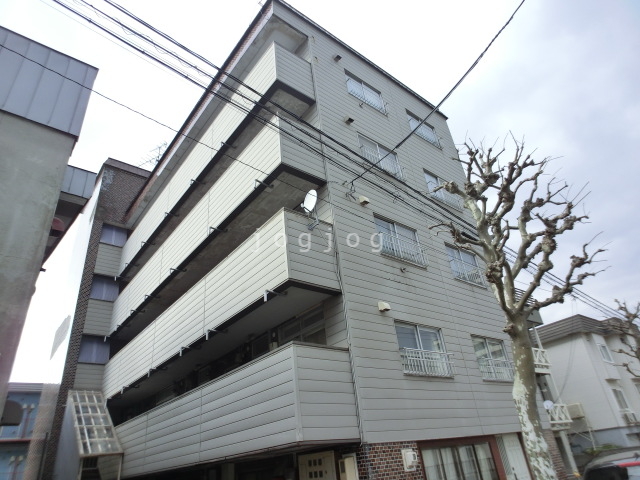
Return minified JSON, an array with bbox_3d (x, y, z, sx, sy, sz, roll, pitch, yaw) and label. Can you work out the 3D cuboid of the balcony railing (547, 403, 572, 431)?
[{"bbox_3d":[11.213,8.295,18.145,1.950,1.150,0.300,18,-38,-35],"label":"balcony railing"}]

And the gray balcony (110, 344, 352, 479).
[{"bbox_3d":[-3.292,4.953,9.918,1.242,1.504,11.008,18,-38,-35],"label":"gray balcony"}]

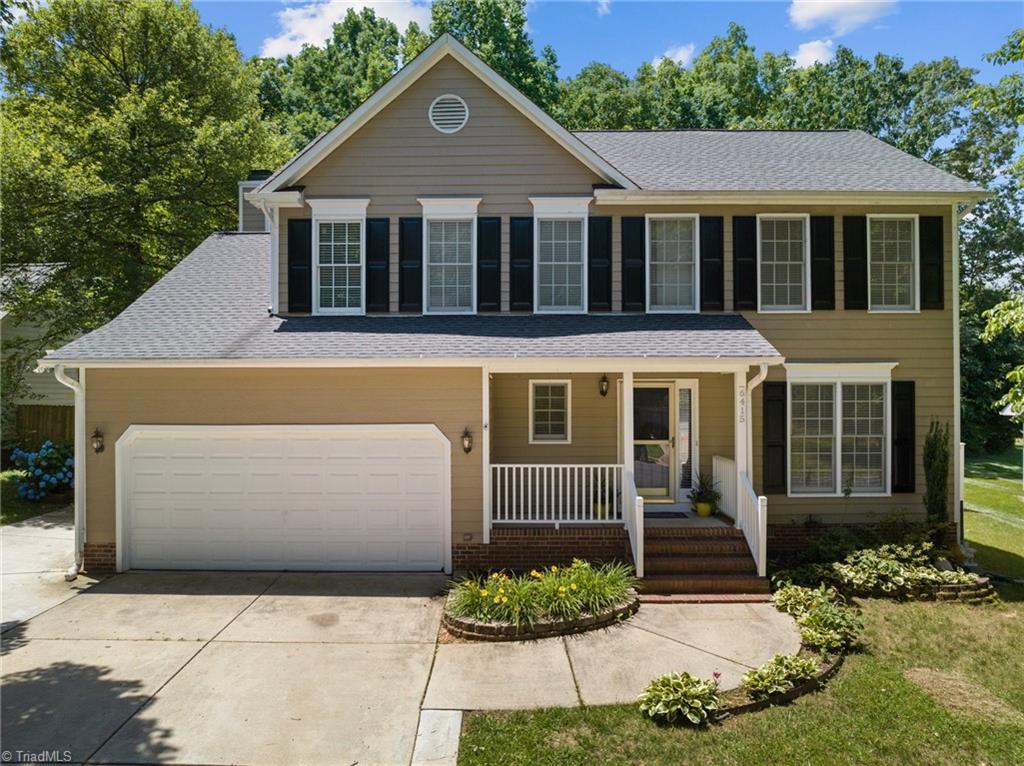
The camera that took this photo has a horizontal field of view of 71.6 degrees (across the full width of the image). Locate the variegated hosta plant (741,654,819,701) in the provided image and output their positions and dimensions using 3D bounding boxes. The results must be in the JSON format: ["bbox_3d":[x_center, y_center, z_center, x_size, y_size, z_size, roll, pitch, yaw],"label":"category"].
[{"bbox_3d":[2.531,2.716,6.677,0.690,0.310,0.580,0,0,0],"label":"variegated hosta plant"}]

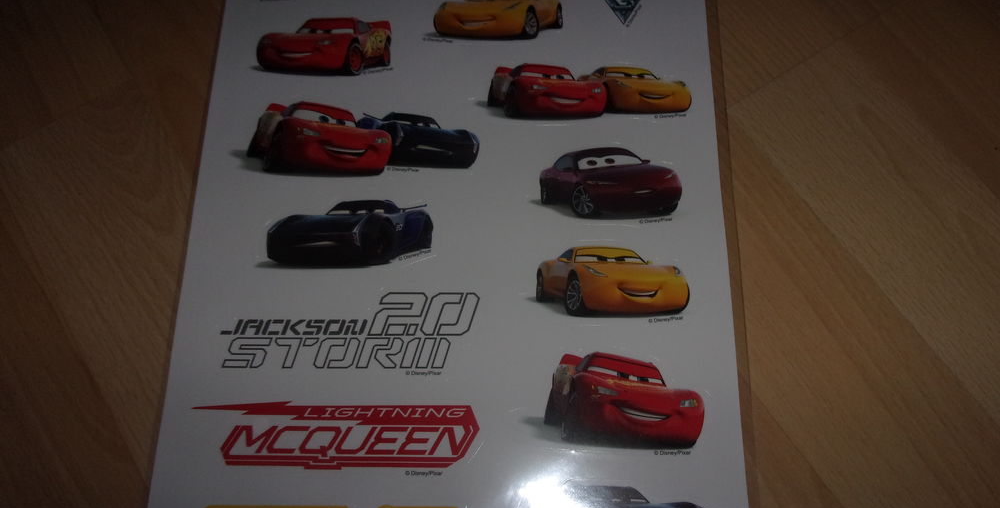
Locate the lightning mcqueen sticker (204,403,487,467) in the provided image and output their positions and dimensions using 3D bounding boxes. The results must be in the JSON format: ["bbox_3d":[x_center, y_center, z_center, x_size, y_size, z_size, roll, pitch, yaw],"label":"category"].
[{"bbox_3d":[-0.060,0.066,0.294,0.106,0.004,0.024,0,70,0],"label":"lightning mcqueen sticker"}]

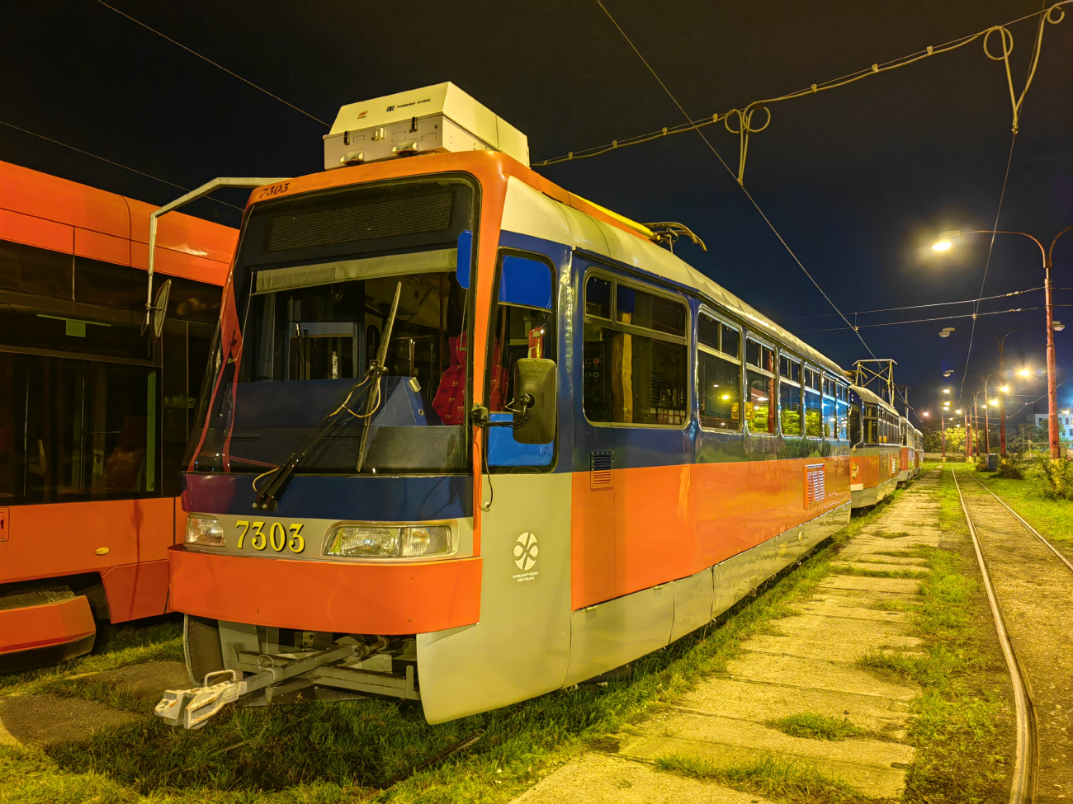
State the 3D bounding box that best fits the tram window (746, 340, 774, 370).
[{"bbox_3d":[2.061,-0.416,7.665,0.060,0.215,1.160,-2,-4,27],"label":"tram window"}]

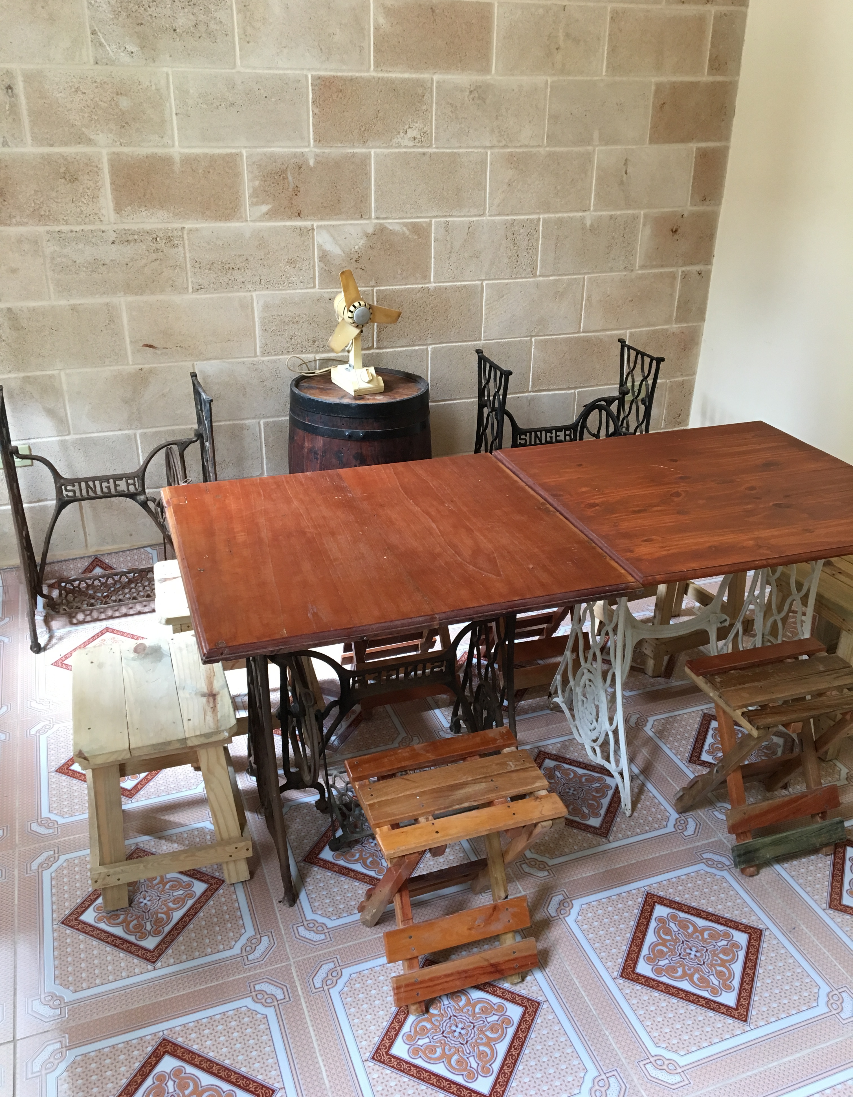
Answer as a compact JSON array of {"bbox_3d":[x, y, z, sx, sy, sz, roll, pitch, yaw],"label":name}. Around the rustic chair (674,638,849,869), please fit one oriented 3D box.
[{"bbox_3d":[0.766,0.461,2.120,0.345,0.405,0.280,-9,27,-19],"label":"rustic chair"}]

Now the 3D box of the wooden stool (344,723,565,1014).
[{"bbox_3d":[0.044,0.604,1.798,0.340,0.405,0.280,-9,27,-19],"label":"wooden stool"}]

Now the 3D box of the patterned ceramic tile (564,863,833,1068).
[{"bbox_3d":[0.527,0.800,1.884,0.430,0.010,0.430,-9,27,-19],"label":"patterned ceramic tile"}]

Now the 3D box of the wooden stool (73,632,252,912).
[{"bbox_3d":[-0.585,0.461,2.070,0.315,0.405,0.430,-9,27,-19],"label":"wooden stool"}]

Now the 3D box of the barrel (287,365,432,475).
[{"bbox_3d":[-0.211,-0.192,3.096,0.460,0.700,0.460,-9,27,-19],"label":"barrel"}]

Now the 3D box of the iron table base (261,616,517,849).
[{"bbox_3d":[-0.099,0.293,2.097,0.580,0.700,0.465,-9,27,-19],"label":"iron table base"}]

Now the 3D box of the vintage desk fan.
[{"bbox_3d":[-0.193,-0.662,2.874,0.225,0.360,0.175,-13,29,-27],"label":"vintage desk fan"}]

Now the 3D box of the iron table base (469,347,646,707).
[{"bbox_3d":[0.496,-0.366,3.482,0.600,0.700,0.460,-9,27,-19],"label":"iron table base"}]

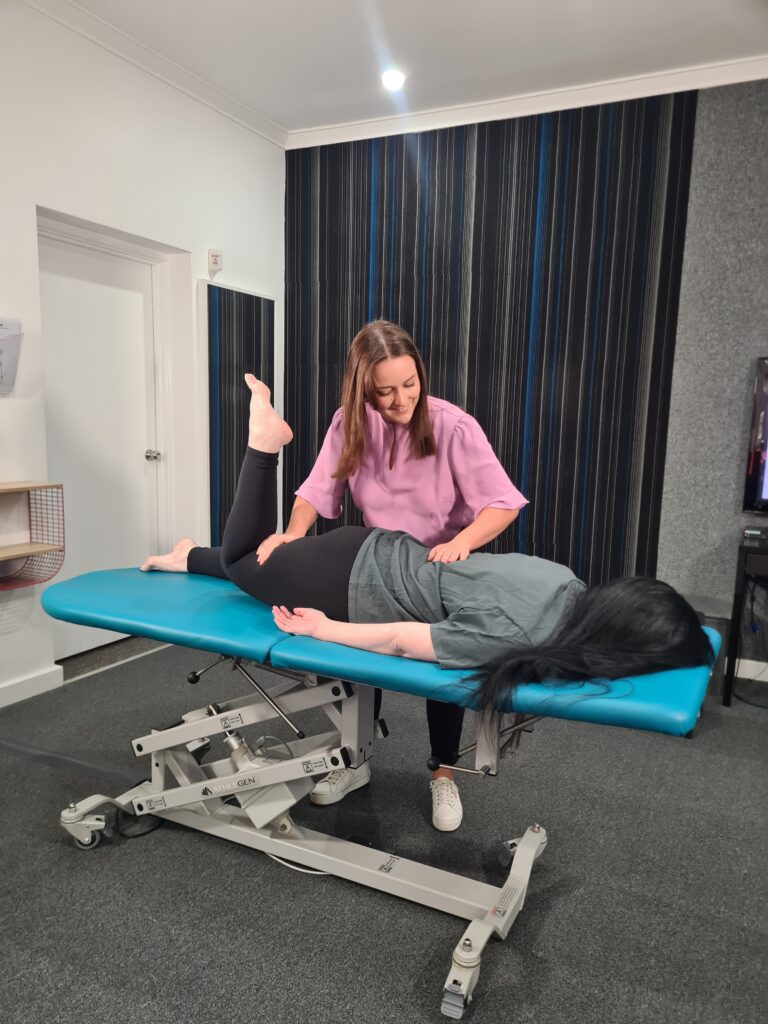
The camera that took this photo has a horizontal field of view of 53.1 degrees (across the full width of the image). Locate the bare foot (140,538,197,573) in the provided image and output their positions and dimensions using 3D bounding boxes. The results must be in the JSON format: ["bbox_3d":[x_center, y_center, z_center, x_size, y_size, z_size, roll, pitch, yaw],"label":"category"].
[{"bbox_3d":[-0.681,0.133,2.428,0.225,0.110,0.090,5,9,26],"label":"bare foot"}]

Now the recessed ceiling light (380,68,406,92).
[{"bbox_3d":[0.048,-2.158,3.846,0.100,0.040,0.100,5,9,26],"label":"recessed ceiling light"}]

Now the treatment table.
[{"bbox_3d":[-0.095,0.639,2.088,1.795,0.790,0.695,5,9,26],"label":"treatment table"}]

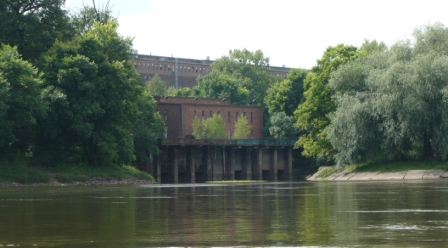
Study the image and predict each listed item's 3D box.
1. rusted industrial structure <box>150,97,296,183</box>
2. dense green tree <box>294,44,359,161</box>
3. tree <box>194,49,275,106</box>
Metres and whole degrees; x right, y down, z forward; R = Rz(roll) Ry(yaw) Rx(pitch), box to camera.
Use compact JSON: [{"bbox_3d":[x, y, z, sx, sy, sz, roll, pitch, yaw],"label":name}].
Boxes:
[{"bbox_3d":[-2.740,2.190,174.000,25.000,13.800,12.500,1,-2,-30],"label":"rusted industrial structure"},{"bbox_3d":[16.900,-3.070,175.000,11.500,18.800,11.500,0,-2,0],"label":"dense green tree"},{"bbox_3d":[1.940,-4.900,206.000,14.500,18.000,13.500,0,-2,0],"label":"tree"}]

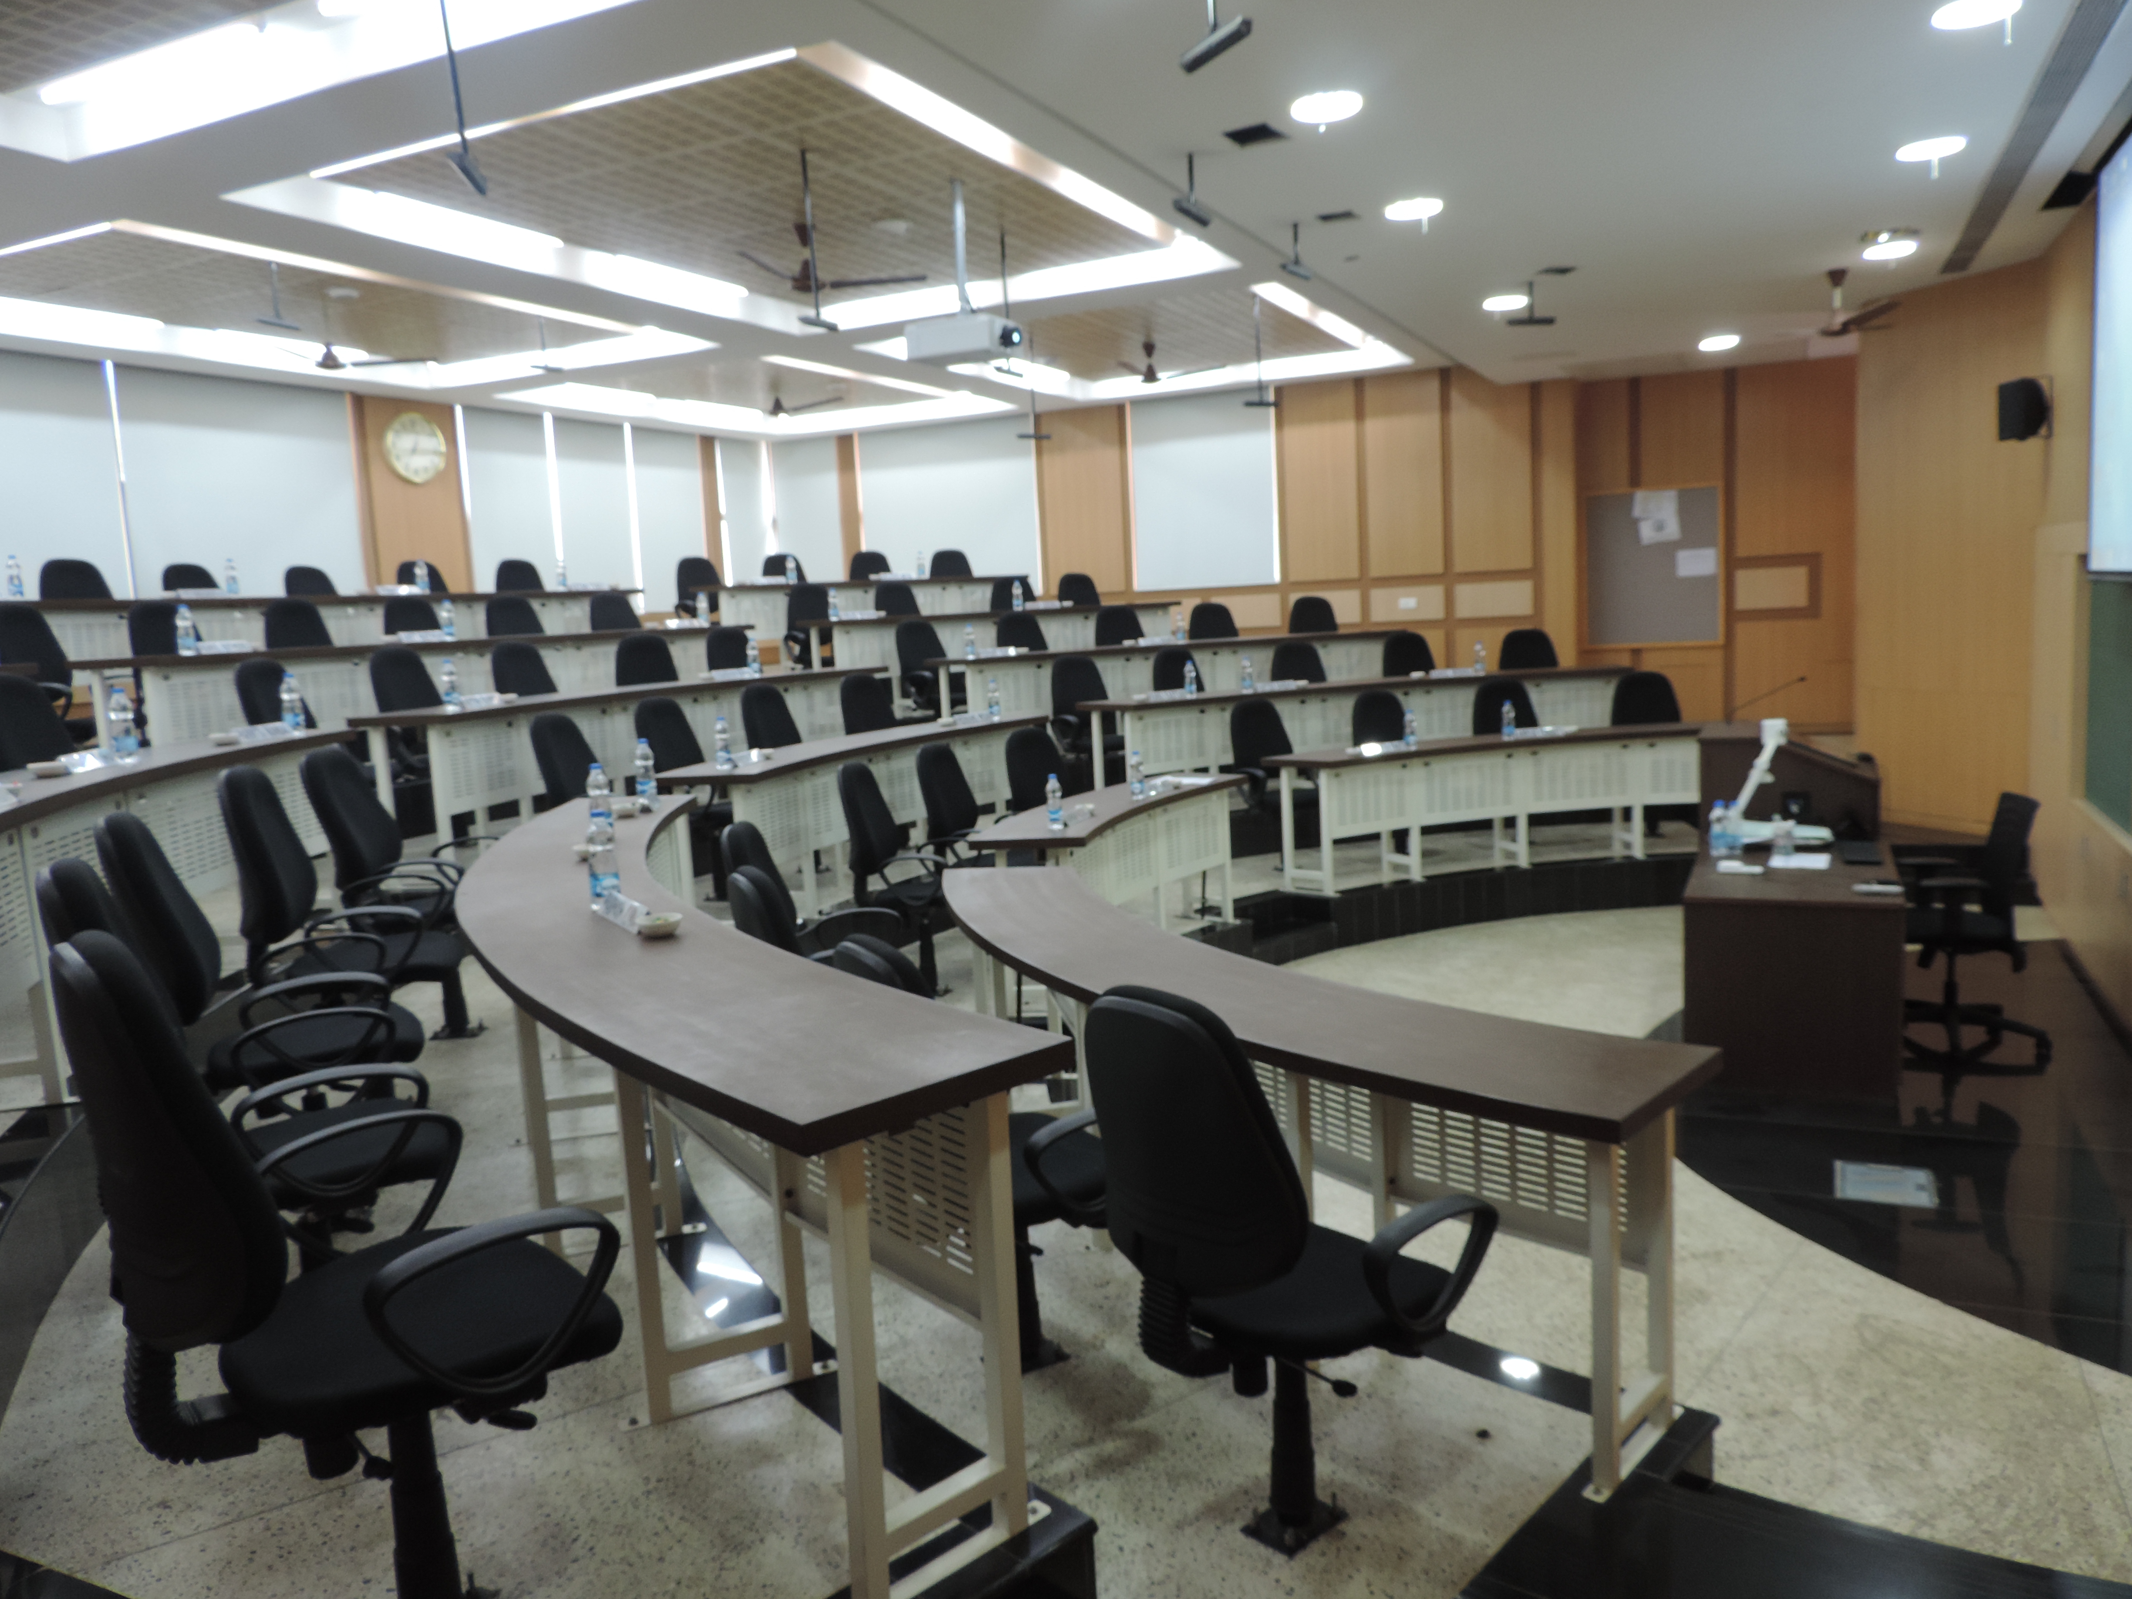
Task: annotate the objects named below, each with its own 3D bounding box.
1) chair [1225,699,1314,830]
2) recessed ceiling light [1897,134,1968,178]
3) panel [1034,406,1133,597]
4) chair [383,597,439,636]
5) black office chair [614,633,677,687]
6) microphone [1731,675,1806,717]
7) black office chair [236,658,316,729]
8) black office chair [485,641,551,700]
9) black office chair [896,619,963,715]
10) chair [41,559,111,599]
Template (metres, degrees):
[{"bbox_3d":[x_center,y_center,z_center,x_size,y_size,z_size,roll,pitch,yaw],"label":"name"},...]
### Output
[{"bbox_3d":[1.265,-0.079,8.810,0.580,1.010,0.580,-7,8,-31],"label":"chair"},{"bbox_3d":[3.439,-2.558,5.873,0.270,0.070,0.270,1,8,26],"label":"recessed ceiling light"},{"bbox_3d":[0.172,-2.861,14.096,0.980,1.750,0.060,0,8,25],"label":"panel"},{"bbox_3d":[-3.843,-0.728,8.979,0.580,1.010,0.580,3,9,41],"label":"chair"},{"bbox_3d":[-2.401,-0.483,8.809,0.580,1.010,0.580,-8,8,-35],"label":"black office chair"},{"bbox_3d":[3.606,-0.514,7.598,0.356,0.222,0.040,1,8,26],"label":"microphone"},{"bbox_3d":[-3.377,-0.146,6.763,0.600,1.032,0.600,-3,7,5],"label":"black office chair"},{"bbox_3d":[-2.860,-0.379,8.322,0.630,1.040,0.600,0,8,18],"label":"black office chair"},{"bbox_3d":[-0.891,-0.780,10.476,0.580,1.010,0.580,3,9,41],"label":"black office chair"},{"bbox_3d":[-5.612,-0.896,8.695,0.620,1.060,0.600,0,8,24],"label":"chair"}]

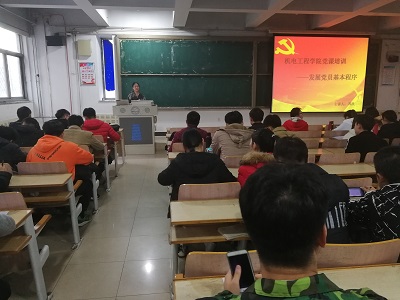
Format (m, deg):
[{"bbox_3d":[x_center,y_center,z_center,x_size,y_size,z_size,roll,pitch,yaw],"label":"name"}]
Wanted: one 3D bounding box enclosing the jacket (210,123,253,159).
[{"bbox_3d":[0.369,0.039,3.427,0.520,0.640,0.460,-1,11,-6],"label":"jacket"}]

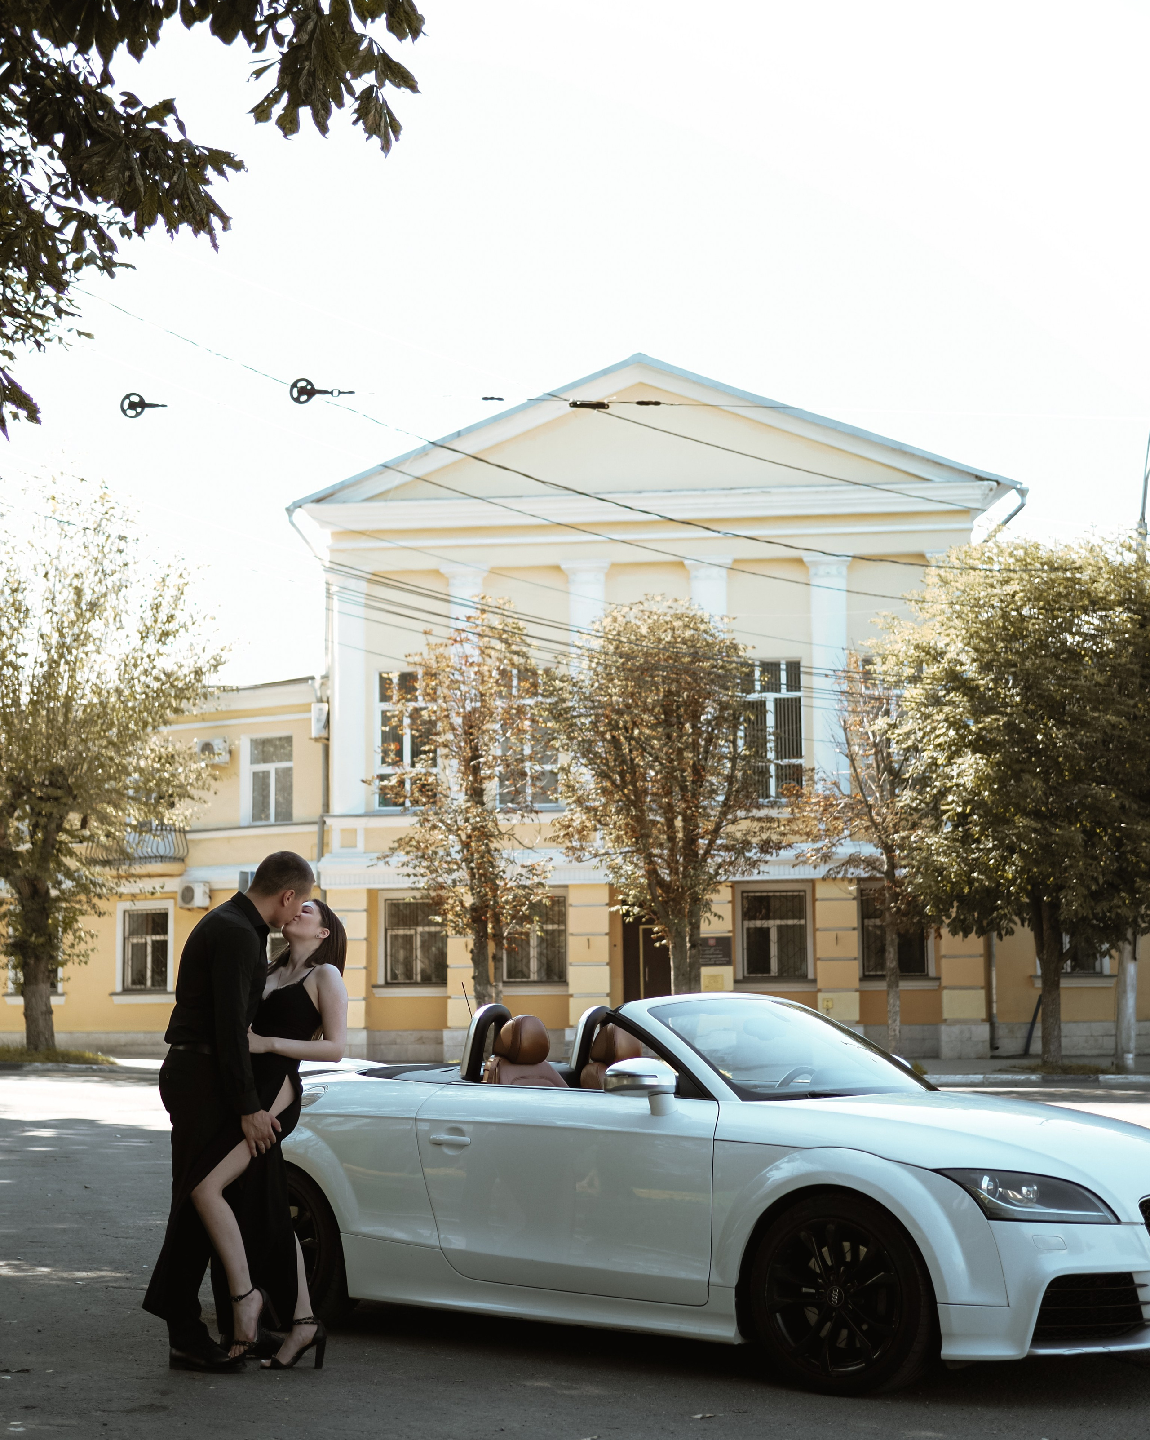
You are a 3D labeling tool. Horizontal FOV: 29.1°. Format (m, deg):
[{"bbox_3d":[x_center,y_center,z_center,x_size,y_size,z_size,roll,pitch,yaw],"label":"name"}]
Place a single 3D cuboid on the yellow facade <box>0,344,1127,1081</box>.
[{"bbox_3d":[-0.152,-0.073,43.266,21.600,13.175,5.000,-2,-7,6],"label":"yellow facade"}]

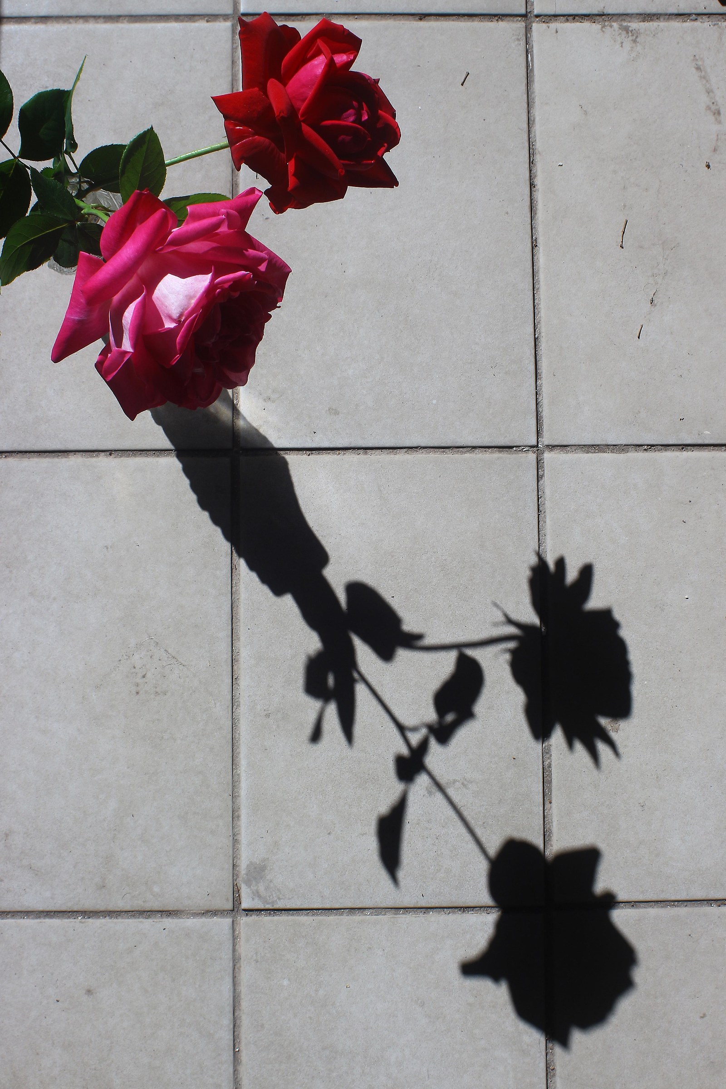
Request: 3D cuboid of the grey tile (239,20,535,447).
[{"bbox_3d":[0.016,-0.214,0.940,0.200,0.010,0.300,-1,85,-1],"label":"grey tile"}]

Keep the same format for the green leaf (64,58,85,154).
[{"bbox_3d":[-0.149,-0.227,0.705,0.009,0.020,0.049,7,118,-14],"label":"green leaf"}]

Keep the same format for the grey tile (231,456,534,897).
[{"bbox_3d":[0.019,0.089,0.912,0.200,0.010,0.300,0,85,-1],"label":"grey tile"}]

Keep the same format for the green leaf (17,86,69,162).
[{"bbox_3d":[-0.167,-0.219,0.710,0.025,0.010,0.036,6,109,-8],"label":"green leaf"}]

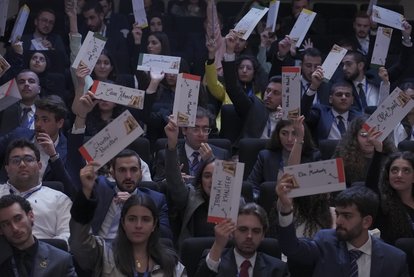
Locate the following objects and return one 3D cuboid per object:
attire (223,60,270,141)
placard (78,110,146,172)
[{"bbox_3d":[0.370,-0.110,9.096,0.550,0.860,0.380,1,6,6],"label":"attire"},{"bbox_3d":[-0.450,0.012,6.100,0.297,0.135,0.025,-38,0,-1],"label":"placard"}]

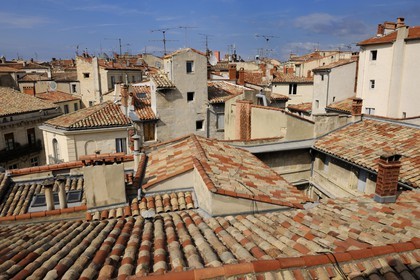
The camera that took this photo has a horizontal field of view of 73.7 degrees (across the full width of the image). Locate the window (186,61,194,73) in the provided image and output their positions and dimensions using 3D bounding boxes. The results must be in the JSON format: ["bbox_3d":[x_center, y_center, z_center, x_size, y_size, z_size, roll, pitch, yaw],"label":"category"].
[{"bbox_3d":[-1.653,-6.243,23.800,0.670,0.970,0.200,-5,12,-24],"label":"window"}]

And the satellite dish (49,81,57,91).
[{"bbox_3d":[-16.573,-5.742,29.500,0.900,1.000,0.220,2,11,15],"label":"satellite dish"}]

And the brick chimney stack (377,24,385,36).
[{"bbox_3d":[16.441,-10.530,27.000,0.440,1.100,0.440,-10,14,-41],"label":"brick chimney stack"}]

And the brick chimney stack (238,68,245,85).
[{"bbox_3d":[3.000,-5.996,26.500,0.410,1.450,0.410,-4,11,-20],"label":"brick chimney stack"}]

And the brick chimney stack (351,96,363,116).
[{"bbox_3d":[7.859,-1.767,14.950,0.370,0.980,0.330,-2,11,-10],"label":"brick chimney stack"}]

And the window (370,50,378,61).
[{"bbox_3d":[14.688,-7.536,25.000,0.200,0.880,0.570,-10,14,-41],"label":"window"}]

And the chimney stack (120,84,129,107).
[{"bbox_3d":[-6.474,-3.358,21.200,0.440,1.600,0.440,-7,13,-31],"label":"chimney stack"}]

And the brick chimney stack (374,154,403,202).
[{"bbox_3d":[4.847,1.053,7.641,0.480,1.340,0.290,-3,11,-11],"label":"brick chimney stack"}]

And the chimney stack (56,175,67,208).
[{"bbox_3d":[-4.328,1.511,8.200,0.250,0.970,0.250,-5,12,-25],"label":"chimney stack"}]

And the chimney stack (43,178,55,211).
[{"bbox_3d":[-4.599,1.580,8.000,0.270,0.900,0.250,-5,12,-25],"label":"chimney stack"}]

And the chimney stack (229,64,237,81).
[{"bbox_3d":[2.184,-6.495,27.000,0.550,1.450,0.450,-4,11,-20],"label":"chimney stack"}]

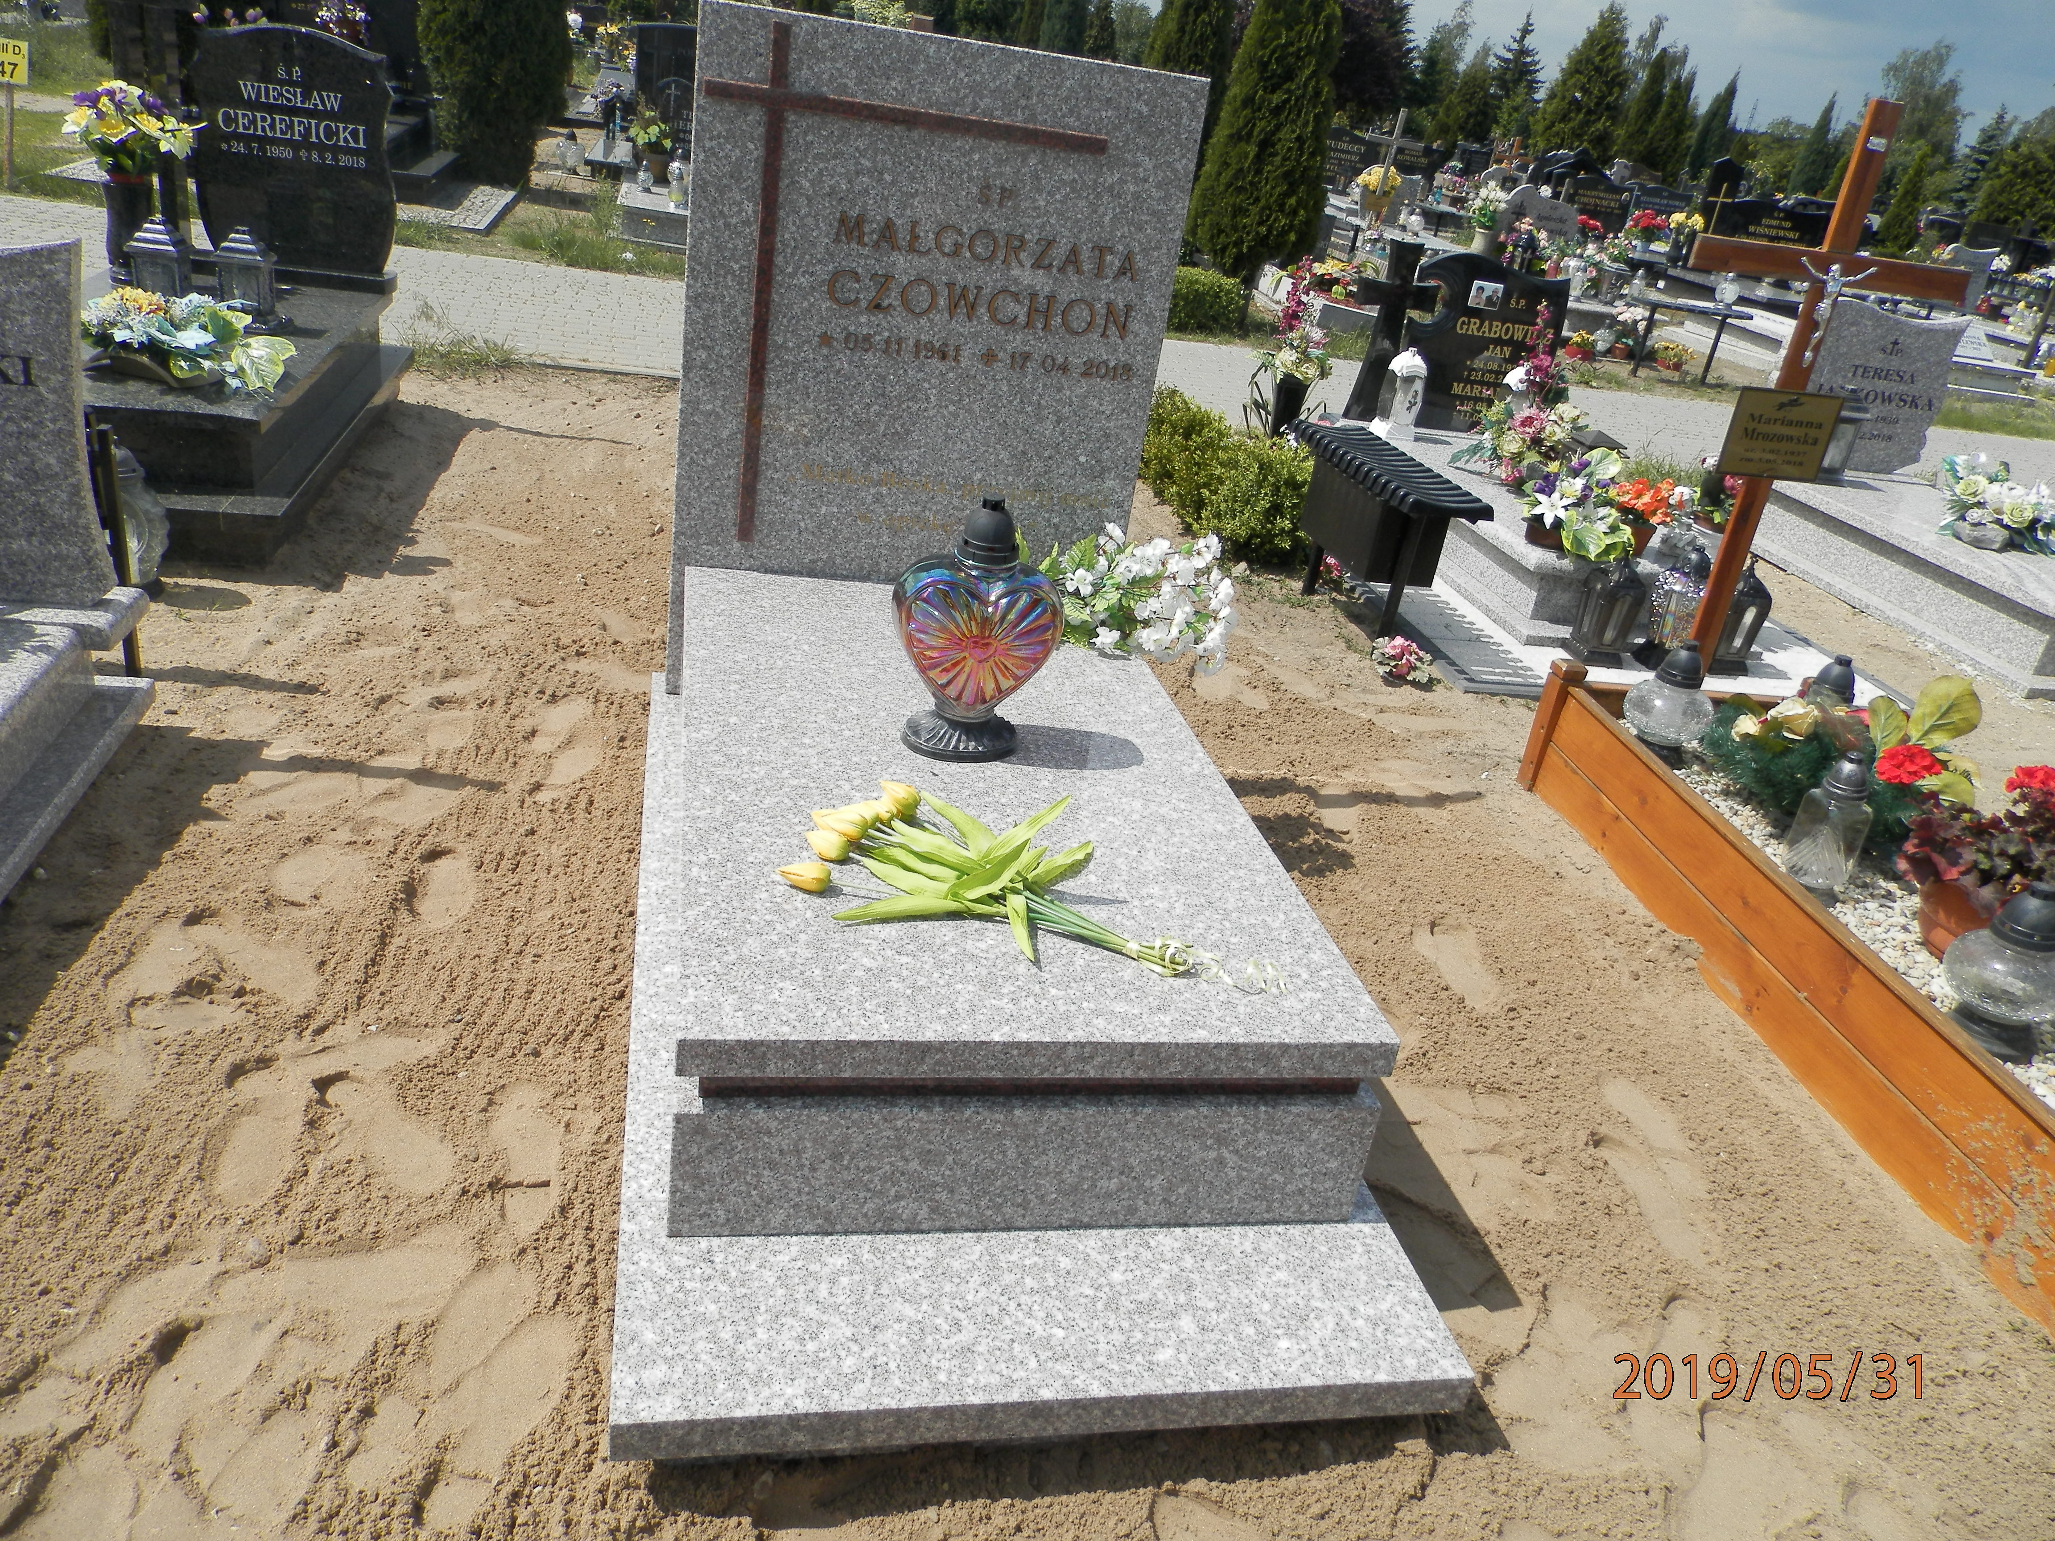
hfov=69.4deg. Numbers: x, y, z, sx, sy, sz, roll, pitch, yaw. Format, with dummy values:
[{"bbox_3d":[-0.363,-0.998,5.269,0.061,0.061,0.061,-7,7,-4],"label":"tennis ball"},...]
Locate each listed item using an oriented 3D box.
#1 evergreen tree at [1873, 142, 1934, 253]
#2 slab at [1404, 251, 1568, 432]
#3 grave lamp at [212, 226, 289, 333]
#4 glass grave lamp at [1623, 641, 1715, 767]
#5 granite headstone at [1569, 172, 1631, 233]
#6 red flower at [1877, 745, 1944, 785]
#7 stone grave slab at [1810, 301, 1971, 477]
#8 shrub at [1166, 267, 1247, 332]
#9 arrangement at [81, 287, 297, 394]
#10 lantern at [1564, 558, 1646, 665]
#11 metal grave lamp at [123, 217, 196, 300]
[{"bbox_3d":[13.482,-8.586,22.990,0.750,2.129,0.750,3,26,-14],"label":"evergreen tree"},{"bbox_3d":[1.659,-1.583,5.518,0.580,0.633,0.080,3,26,-14],"label":"slab"},{"bbox_3d":[-2.261,-1.436,4.327,0.165,0.275,0.165,3,26,-14],"label":"grave lamp"},{"bbox_3d":[1.480,-0.166,3.409,0.195,0.275,0.195,3,26,-14],"label":"glass grave lamp"},{"bbox_3d":[5.869,-5.718,15.139,0.680,0.660,0.100,3,26,-14],"label":"granite headstone"},{"bbox_3d":[1.639,-0.010,2.755,0.122,0.056,0.113,3,26,-14],"label":"red flower"},{"bbox_3d":[3.761,-1.702,6.614,0.720,0.710,0.080,3,26,-14],"label":"stone grave slab"},{"bbox_3d":[1.033,-2.980,9.341,0.650,0.370,0.500,3,26,-14],"label":"shrub"},{"bbox_3d":[-2.027,-1.056,3.565,0.468,0.171,0.270,3,26,-14],"label":"arrangement"},{"bbox_3d":[1.777,-0.512,4.517,0.150,0.350,0.150,3,26,-14],"label":"lantern"},{"bbox_3d":[-2.291,-1.318,3.904,0.162,0.261,0.162,-3,28,-25],"label":"metal grave lamp"}]

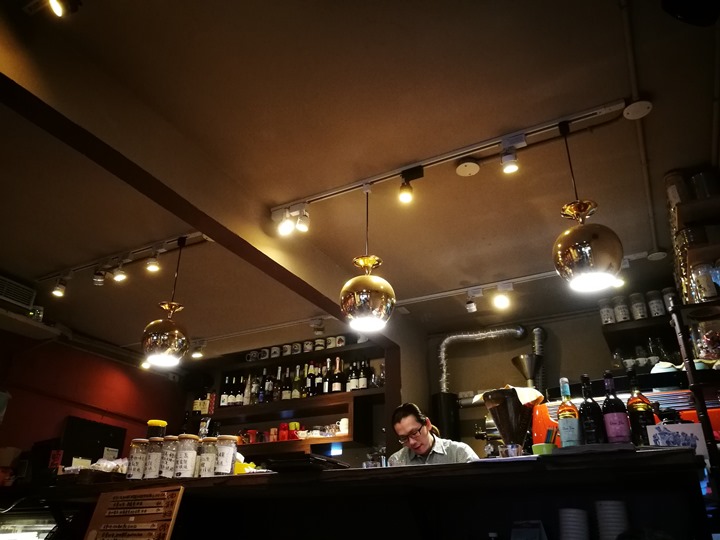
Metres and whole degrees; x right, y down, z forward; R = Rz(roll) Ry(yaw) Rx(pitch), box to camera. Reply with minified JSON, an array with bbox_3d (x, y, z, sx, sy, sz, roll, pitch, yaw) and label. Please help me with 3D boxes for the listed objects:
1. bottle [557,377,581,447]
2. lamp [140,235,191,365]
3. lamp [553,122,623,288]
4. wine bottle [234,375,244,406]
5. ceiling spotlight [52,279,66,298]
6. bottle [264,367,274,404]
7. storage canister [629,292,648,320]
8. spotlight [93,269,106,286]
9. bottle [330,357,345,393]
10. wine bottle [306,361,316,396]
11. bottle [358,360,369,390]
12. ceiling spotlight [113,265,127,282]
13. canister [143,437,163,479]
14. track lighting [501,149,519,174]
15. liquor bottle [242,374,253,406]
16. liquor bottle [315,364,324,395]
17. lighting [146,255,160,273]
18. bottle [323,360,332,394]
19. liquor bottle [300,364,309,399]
[{"bbox_3d":[0.827,0.567,2.234,0.075,0.280,0.075,-13,-30,25],"label":"bottle"},{"bbox_3d":[-1.132,0.170,3.393,0.270,0.810,0.270,-12,-29,25],"label":"lamp"},{"bbox_3d":[0.870,-0.289,2.238,0.250,0.735,0.250,-13,-29,26],"label":"lamp"},{"bbox_3d":[-1.092,1.111,5.148,0.076,0.298,0.076,-13,-30,25],"label":"wine bottle"},{"bbox_3d":[-2.179,0.134,4.080,0.078,0.125,0.085,-13,-30,25],"label":"ceiling spotlight"},{"bbox_3d":[-0.807,1.039,5.013,0.080,0.315,0.080,1,-27,0],"label":"bottle"},{"bbox_3d":[1.925,0.256,3.896,0.094,0.203,0.094,-13,-30,25],"label":"storage canister"},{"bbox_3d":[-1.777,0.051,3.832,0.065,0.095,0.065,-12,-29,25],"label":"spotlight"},{"bbox_3d":[-0.189,0.893,4.776,0.089,0.315,0.089,1,-26,-2],"label":"bottle"},{"bbox_3d":[-0.421,0.942,4.830,0.082,0.312,0.082,1,-27,0],"label":"wine bottle"},{"bbox_3d":[0.031,0.910,4.846,0.075,0.250,0.075,-12,-29,25],"label":"bottle"},{"bbox_3d":[-1.504,0.022,3.512,0.075,0.090,0.080,13,-28,-25],"label":"ceiling spotlight"},{"bbox_3d":[-1.114,1.019,3.040,0.087,0.217,0.087,1,-27,0],"label":"canister"},{"bbox_3d":[0.656,-0.476,2.463,0.072,0.100,0.075,-13,-29,26],"label":"track lighting"},{"bbox_3d":[-1.017,1.097,5.112,0.072,0.300,0.072,1,-27,0],"label":"liquor bottle"},{"bbox_3d":[-0.361,0.966,4.882,0.078,0.288,0.078,2,-26,-4],"label":"liquor bottle"},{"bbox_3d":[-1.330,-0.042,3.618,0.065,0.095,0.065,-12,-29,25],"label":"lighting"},{"bbox_3d":[-0.271,0.911,4.816,0.087,0.315,0.087,2,-26,-3],"label":"bottle"},{"bbox_3d":[-0.480,0.978,4.948,0.082,0.307,0.082,3,-26,-5],"label":"liquor bottle"}]

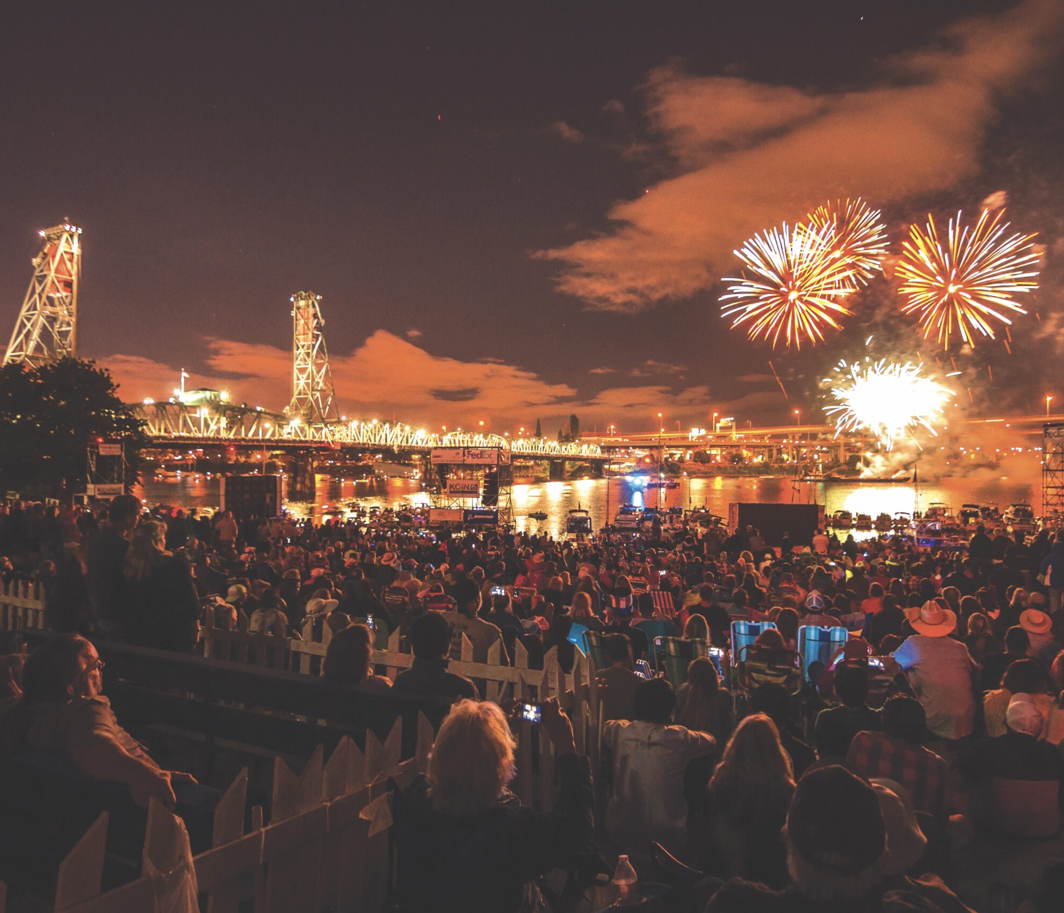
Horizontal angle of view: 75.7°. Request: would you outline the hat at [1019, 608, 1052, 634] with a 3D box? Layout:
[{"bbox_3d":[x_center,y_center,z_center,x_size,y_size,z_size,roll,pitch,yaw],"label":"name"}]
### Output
[{"bbox_3d":[5.226,1.707,7.100,0.330,0.120,0.340,12,35,20],"label":"hat"}]

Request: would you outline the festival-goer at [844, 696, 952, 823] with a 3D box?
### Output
[{"bbox_3d":[1.880,1.710,3.560,0.560,1.050,0.820,0,-1,26],"label":"festival-goer"}]

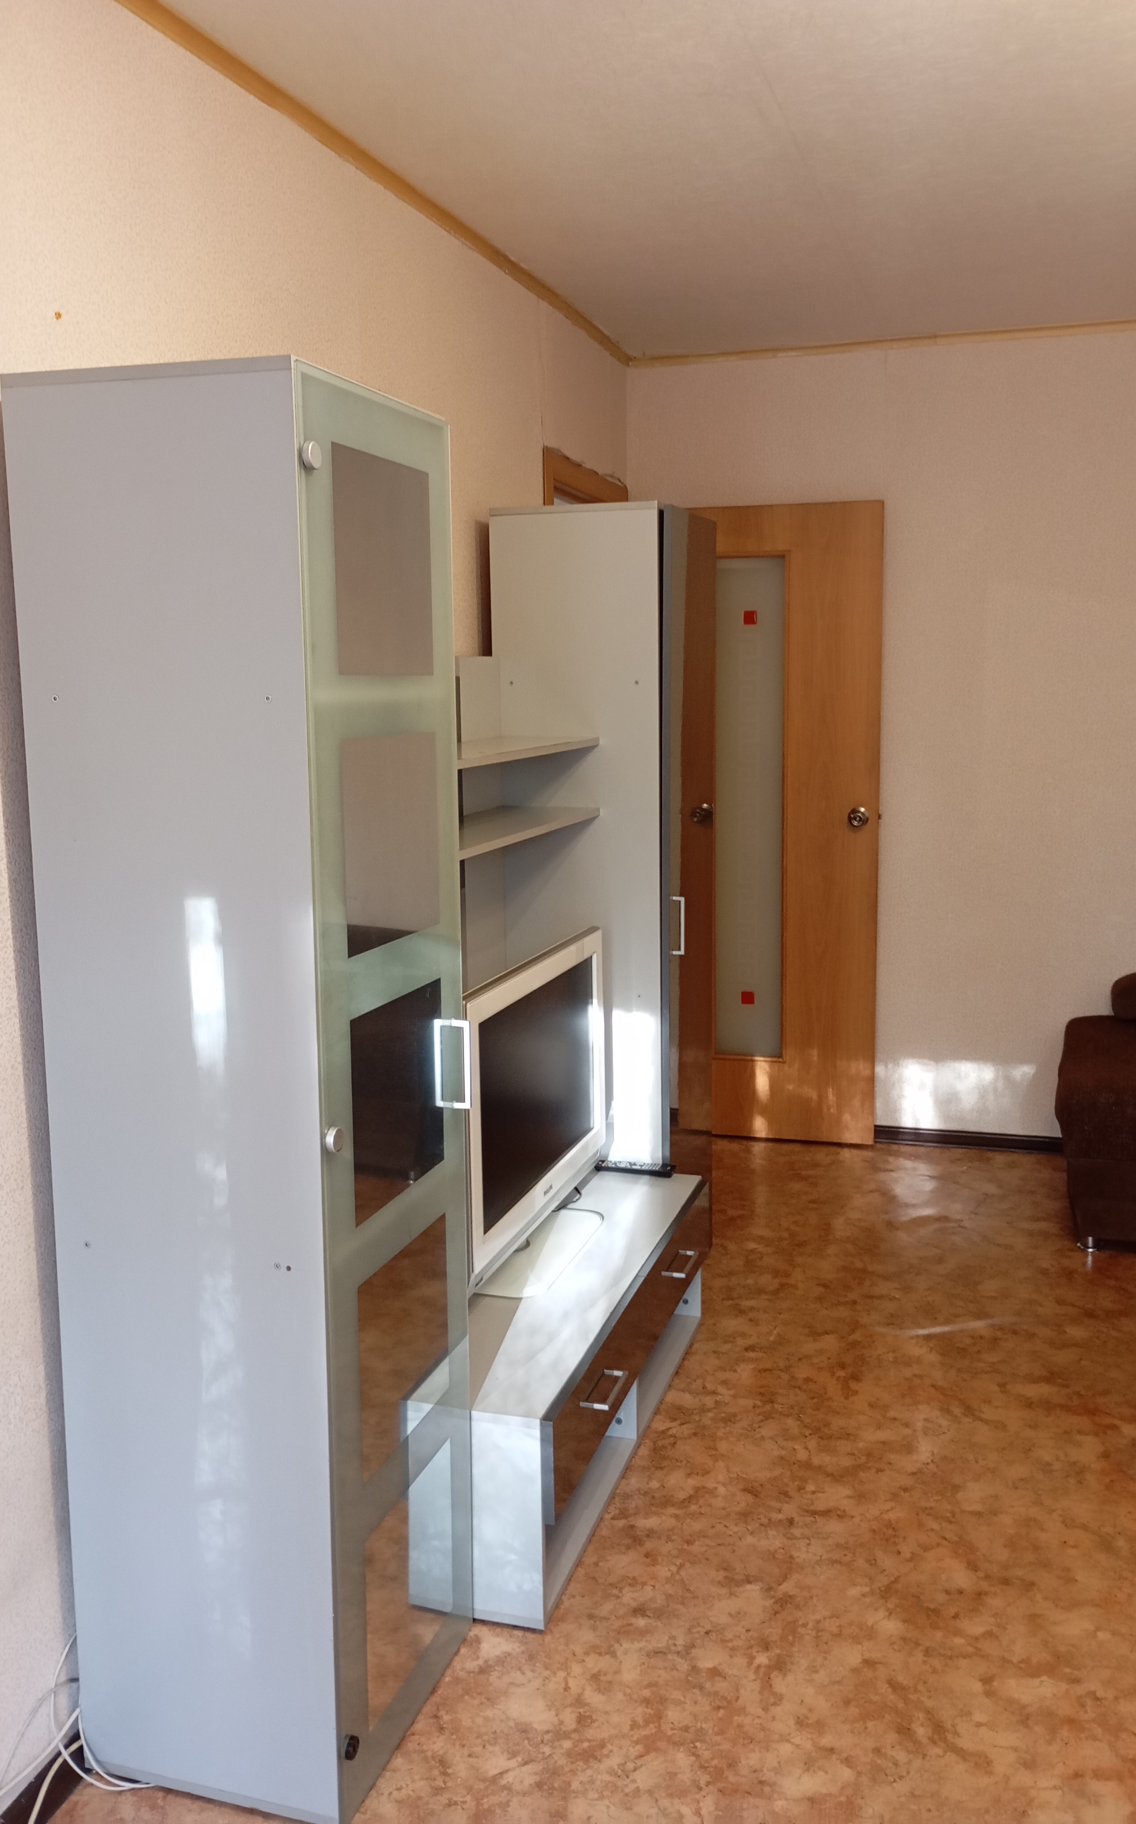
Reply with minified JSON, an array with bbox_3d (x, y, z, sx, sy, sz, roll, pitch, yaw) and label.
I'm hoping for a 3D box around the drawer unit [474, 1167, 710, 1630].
[{"bbox_3d":[-0.089,0.887,3.019,0.513,0.363,1.207,3,10,17],"label":"drawer unit"}]

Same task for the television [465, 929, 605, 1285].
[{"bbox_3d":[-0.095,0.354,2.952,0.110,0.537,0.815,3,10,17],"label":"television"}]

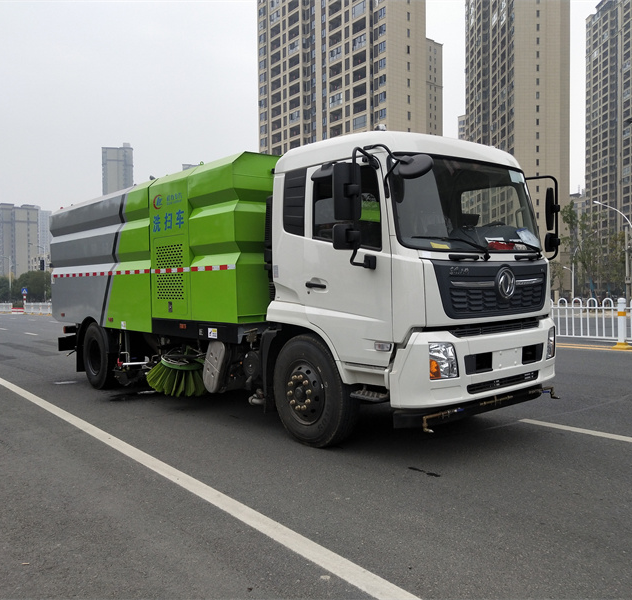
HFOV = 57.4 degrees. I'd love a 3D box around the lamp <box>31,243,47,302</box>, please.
[{"bbox_3d":[-50.207,-4.259,104.319,2.600,11.600,0.350,-2,2,-38],"label":"lamp"}]

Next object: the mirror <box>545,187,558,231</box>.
[{"bbox_3d":[2.405,-0.924,5.900,0.120,0.440,0.200,0,1,27],"label":"mirror"}]

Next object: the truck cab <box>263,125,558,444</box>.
[{"bbox_3d":[1.013,-0.240,5.470,2.500,2.520,1.880,-2,2,-41],"label":"truck cab"}]

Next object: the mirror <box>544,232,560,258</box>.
[{"bbox_3d":[2.405,-0.577,5.900,0.140,0.220,0.200,0,1,27],"label":"mirror"}]

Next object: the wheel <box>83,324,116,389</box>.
[{"bbox_3d":[-3.152,0.837,8.643,0.300,1.000,1.000,-2,2,-41],"label":"wheel"}]

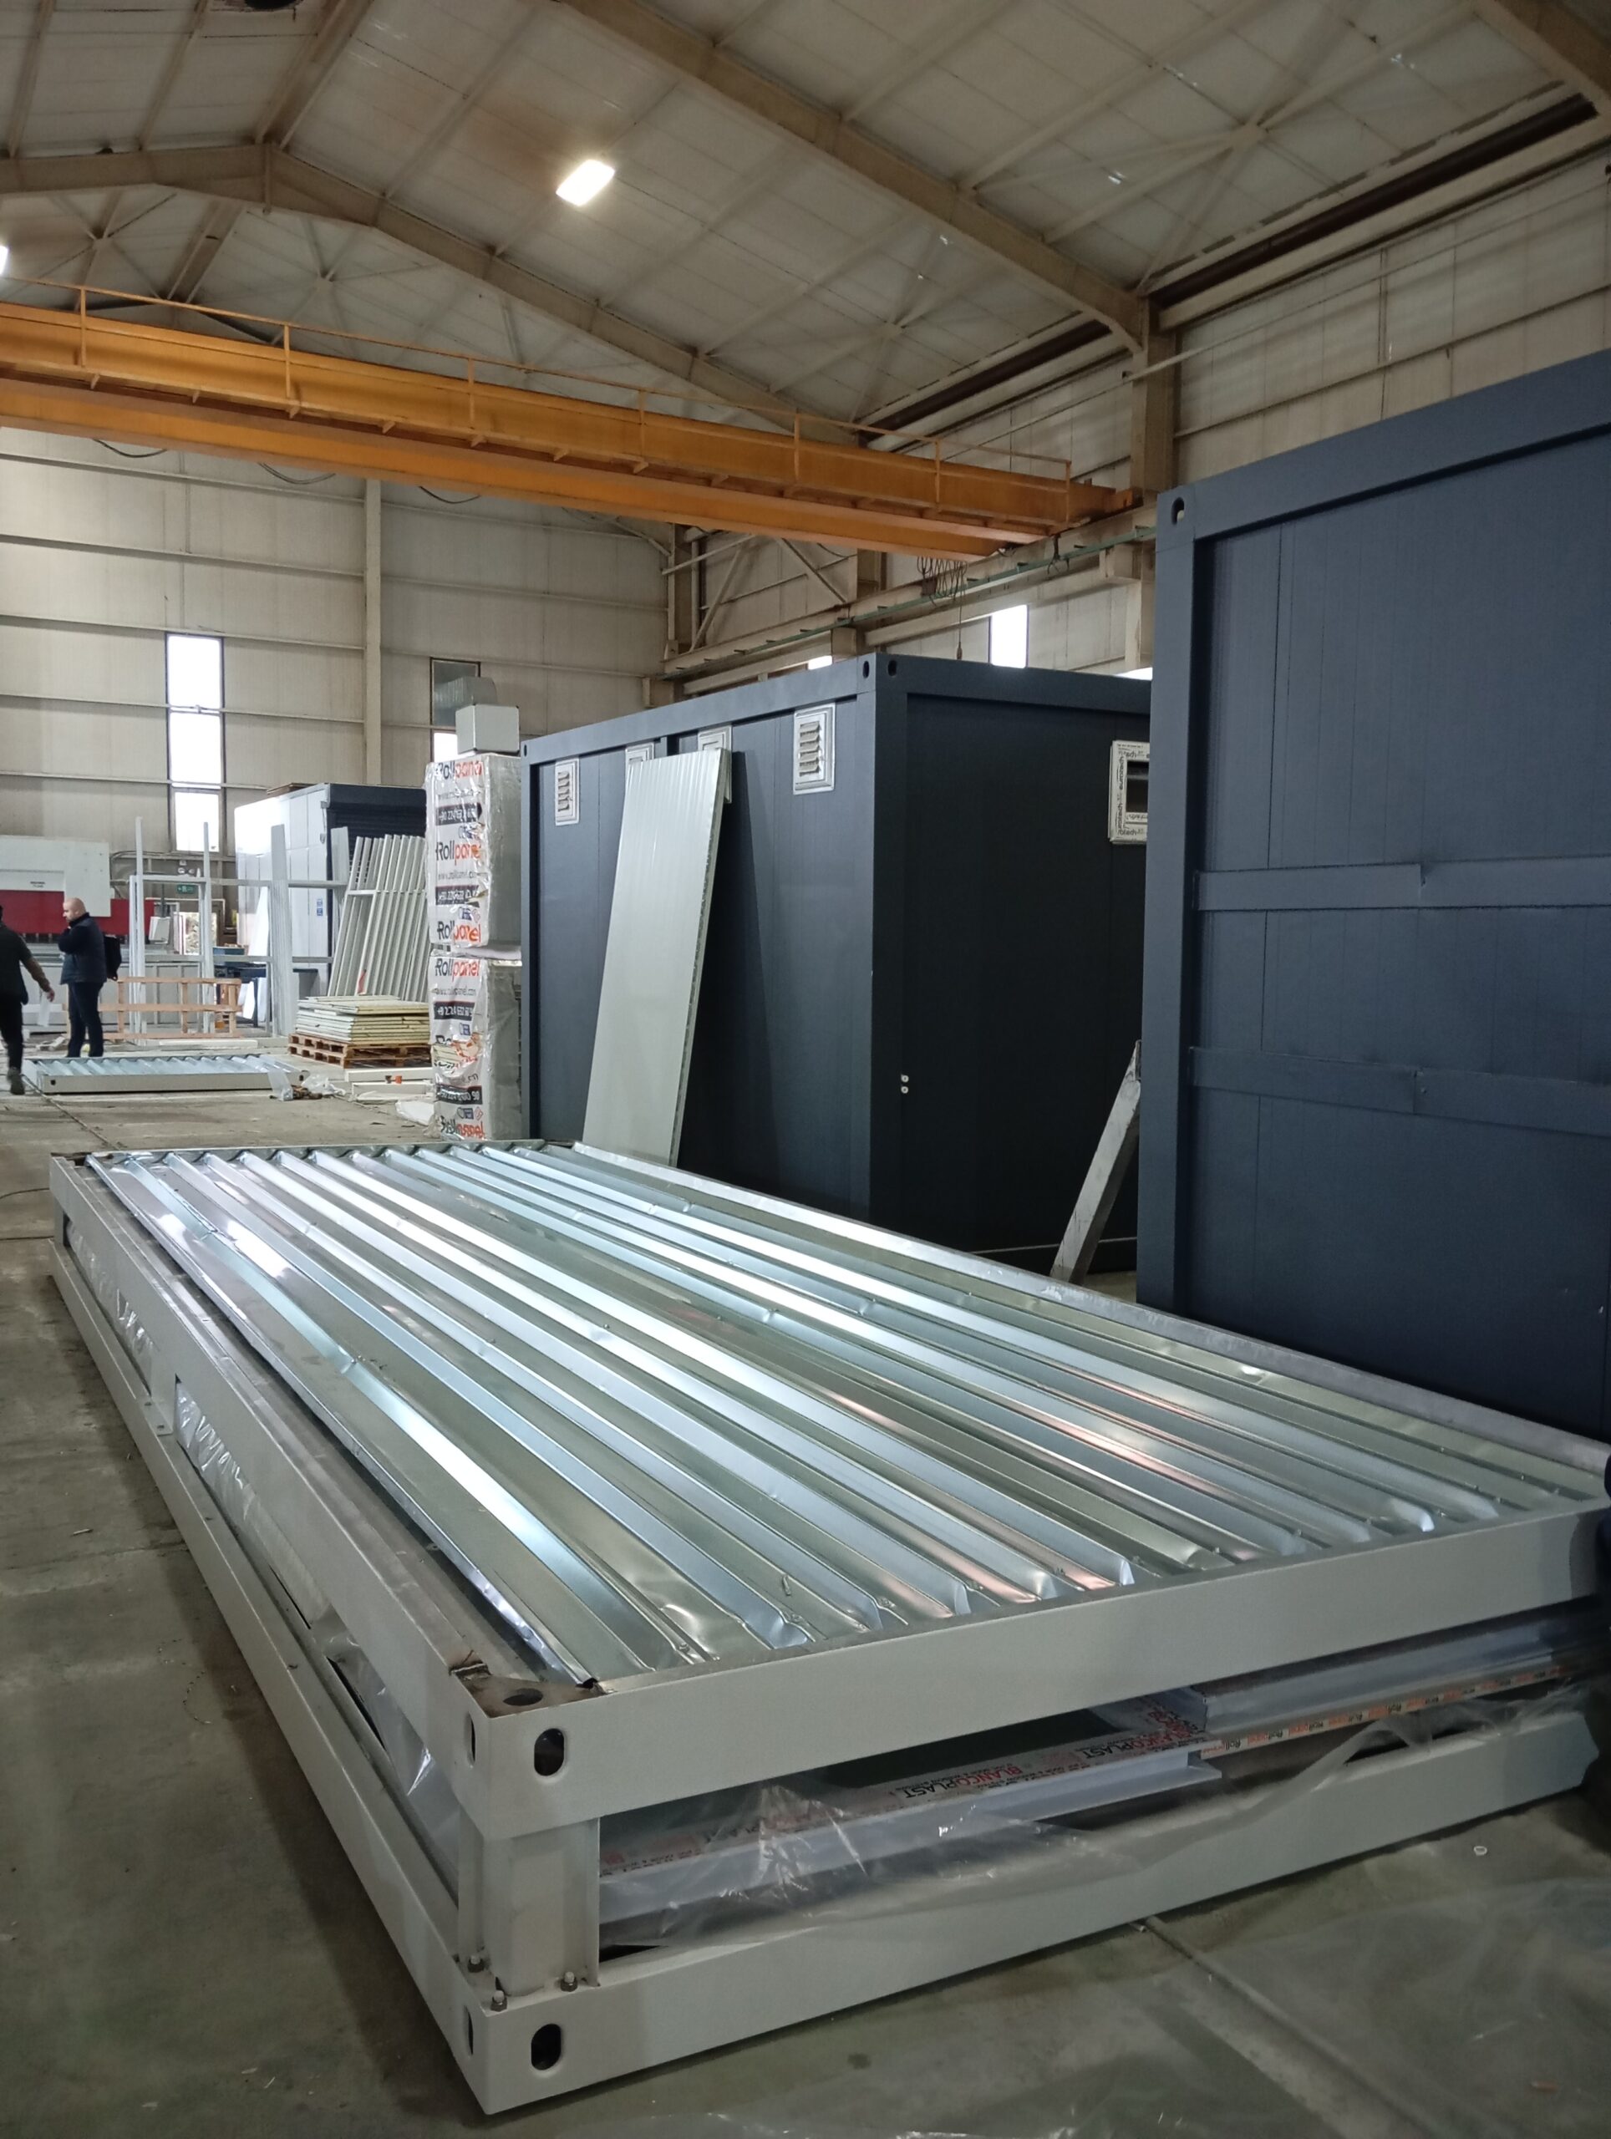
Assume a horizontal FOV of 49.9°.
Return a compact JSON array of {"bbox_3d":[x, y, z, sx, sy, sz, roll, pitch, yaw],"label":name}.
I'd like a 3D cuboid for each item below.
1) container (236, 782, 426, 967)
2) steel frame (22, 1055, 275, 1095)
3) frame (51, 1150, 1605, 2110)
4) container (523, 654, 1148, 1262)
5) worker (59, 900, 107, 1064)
[{"bbox_3d":[-7.183,-2.837,27.601,2.400,2.800,6.000,-1,5,-30],"label":"container"},{"bbox_3d":[-6.306,0.039,17.016,2.360,0.177,2.049,-1,5,-28],"label":"steel frame"},{"bbox_3d":[-0.760,0.838,5.411,2.410,0.534,6.031,-1,5,-28],"label":"frame"},{"bbox_3d":[0.318,-0.571,9.840,2.450,2.732,4.321,-1,5,-29],"label":"container"},{"bbox_3d":[-7.413,-0.834,17.769,0.450,1.760,0.520,0,4,-18],"label":"worker"}]

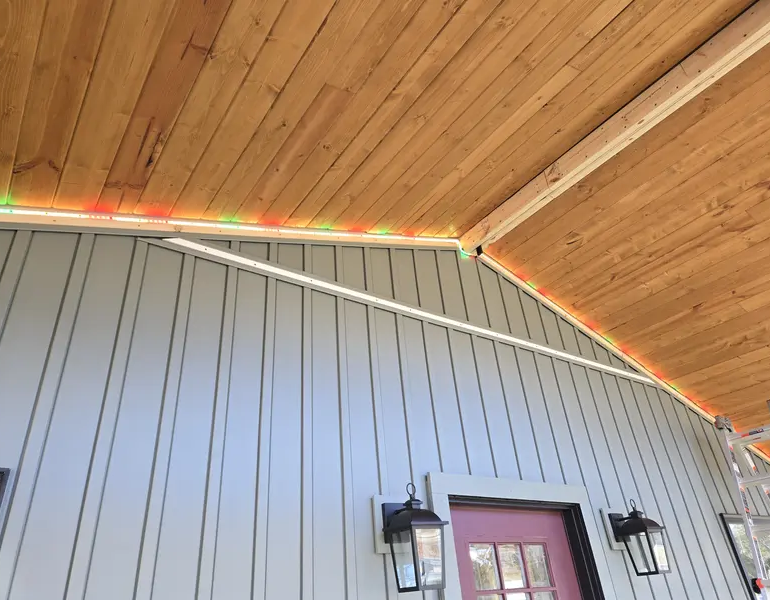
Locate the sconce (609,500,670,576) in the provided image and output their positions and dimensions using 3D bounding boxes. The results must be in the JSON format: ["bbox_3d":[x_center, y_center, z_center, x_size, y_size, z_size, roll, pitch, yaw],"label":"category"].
[{"bbox_3d":[1.337,1.246,2.797,0.173,0.365,0.215,17,-38,-32],"label":"sconce"}]

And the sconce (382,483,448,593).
[{"bbox_3d":[0.104,0.876,1.977,0.173,0.365,0.215,17,-38,-32],"label":"sconce"}]

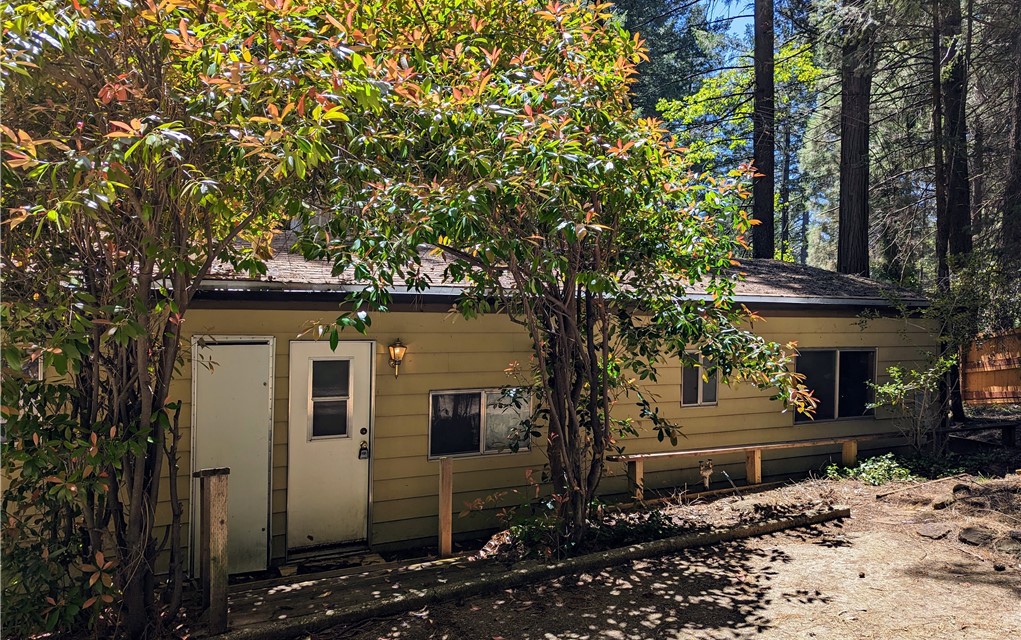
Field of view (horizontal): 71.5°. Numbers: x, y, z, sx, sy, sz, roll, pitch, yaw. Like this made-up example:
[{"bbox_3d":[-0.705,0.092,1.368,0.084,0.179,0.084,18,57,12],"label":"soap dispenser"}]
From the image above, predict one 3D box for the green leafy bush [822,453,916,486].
[{"bbox_3d":[4.480,1.840,8.850,0.950,0.270,0.600,1,2,-26],"label":"green leafy bush"}]

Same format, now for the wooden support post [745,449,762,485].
[{"bbox_3d":[2.931,1.766,8.550,0.100,0.395,0.150,1,2,-26],"label":"wooden support post"}]

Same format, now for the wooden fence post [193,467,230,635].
[{"bbox_3d":[-2.139,1.650,5.100,0.190,1.125,0.190,1,2,-26],"label":"wooden fence post"}]

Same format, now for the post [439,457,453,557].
[{"bbox_3d":[-0.610,1.747,6.650,0.095,0.911,0.090,1,2,-26],"label":"post"}]

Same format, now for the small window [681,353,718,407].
[{"bbox_3d":[2.367,0.741,8.860,0.585,0.688,0.080,1,2,-26],"label":"small window"}]

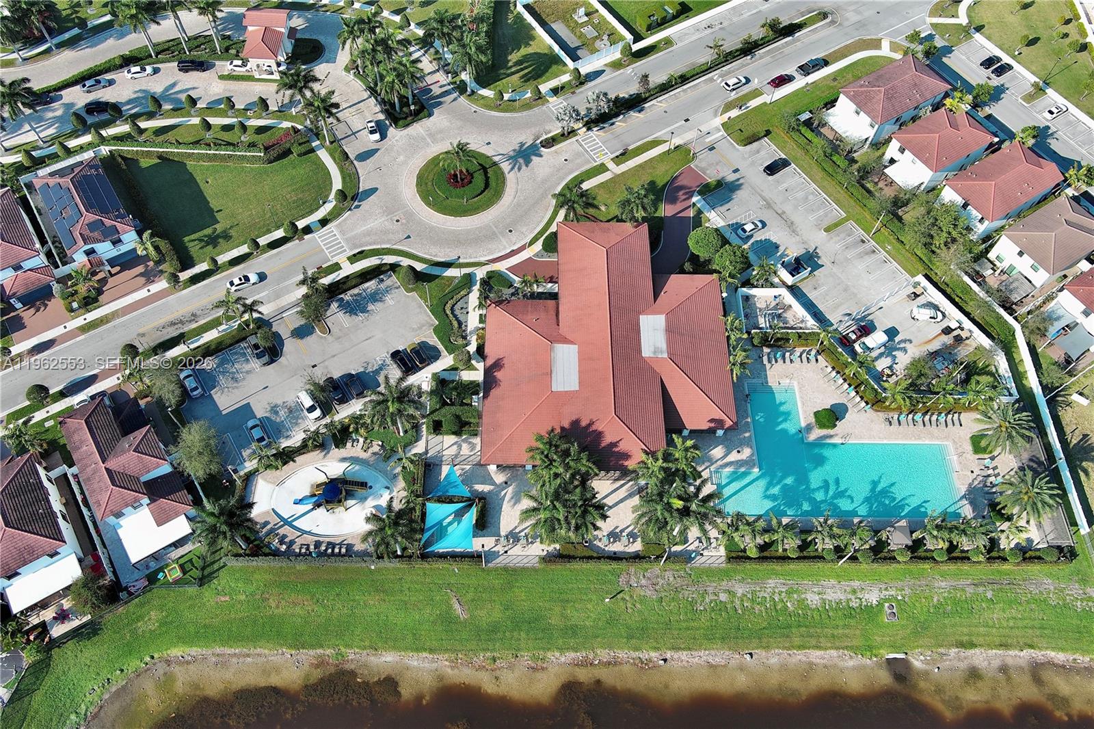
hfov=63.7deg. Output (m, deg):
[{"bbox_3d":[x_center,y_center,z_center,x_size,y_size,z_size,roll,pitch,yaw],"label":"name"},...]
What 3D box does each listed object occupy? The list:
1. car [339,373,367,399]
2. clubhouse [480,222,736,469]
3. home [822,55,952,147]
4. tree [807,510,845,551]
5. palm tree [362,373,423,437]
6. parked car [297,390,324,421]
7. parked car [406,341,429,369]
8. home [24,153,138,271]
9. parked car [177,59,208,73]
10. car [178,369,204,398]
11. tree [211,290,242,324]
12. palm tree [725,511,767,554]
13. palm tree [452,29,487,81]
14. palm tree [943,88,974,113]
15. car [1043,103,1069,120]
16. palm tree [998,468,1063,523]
[{"bbox_3d":[-29.177,3.251,133.195,1.840,1.660,4.450,-28,65,-16],"label":"car"},{"bbox_3d":[9.110,-2.931,133.062,36.744,9.969,42.715,0,60,-1],"label":"clubhouse"},{"bbox_3d":[62.296,-48.637,161.835,20.693,8.200,10.096,-29,65,-16],"label":"home"},{"bbox_3d":[36.105,23.444,117.223,4.900,7.900,4.900,1,60,-2],"label":"tree"},{"bbox_3d":[-21.330,7.770,125.608,8.200,10.800,8.200,3,60,0],"label":"palm tree"},{"bbox_3d":[-35.637,6.178,132.747,1.900,1.680,4.750,-29,65,-16],"label":"parked car"},{"bbox_3d":[-20.213,-1.358,137.333,1.850,1.620,4.500,-30,65,-17],"label":"parked car"},{"bbox_3d":[-75.078,-24.688,144.206,10.400,7.700,19.400,-29,65,-17],"label":"home"},{"bbox_3d":[-66.665,-56.313,165.819,4.850,1.750,1.930,-3,61,-3],"label":"parked car"},{"bbox_3d":[-52.082,2.664,129.097,1.830,1.450,4.850,-28,65,-17],"label":"car"},{"bbox_3d":[-46.469,-7.388,131.162,5.300,8.300,5.300,1,60,-2],"label":"tree"},{"bbox_3d":[26.024,22.610,117.813,5.400,7.300,5.400,1,60,-2],"label":"palm tree"},{"bbox_3d":[-13.752,-52.444,157.313,6.600,10.300,6.600,1,60,-2],"label":"palm tree"},{"bbox_3d":[73.751,-46.947,160.487,4.300,5.700,4.300,1,60,-2],"label":"palm tree"},{"bbox_3d":[94.438,-46.964,163.708,4.750,1.450,1.850,-29,65,-17],"label":"car"},{"bbox_3d":[65.610,19.113,122.621,8.700,9.300,8.700,3,60,0],"label":"palm tree"}]

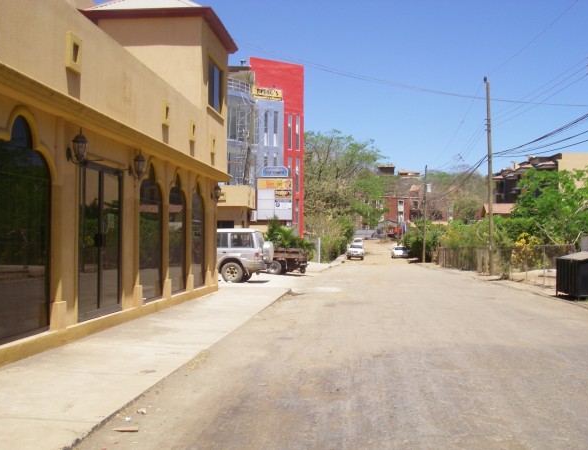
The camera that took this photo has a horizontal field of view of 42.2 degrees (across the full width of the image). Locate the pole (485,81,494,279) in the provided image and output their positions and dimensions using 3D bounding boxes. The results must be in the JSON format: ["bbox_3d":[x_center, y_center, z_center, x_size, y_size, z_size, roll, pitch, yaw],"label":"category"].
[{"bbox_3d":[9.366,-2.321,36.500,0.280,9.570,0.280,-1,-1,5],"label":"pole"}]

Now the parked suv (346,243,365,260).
[{"bbox_3d":[6.452,2.835,79.500,1.740,1.690,4.400,0,-1,5],"label":"parked suv"}]

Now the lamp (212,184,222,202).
[{"bbox_3d":[-2.147,-0.884,21.400,0.290,0.510,0.230,0,-1,5],"label":"lamp"}]

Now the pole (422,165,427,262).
[{"bbox_3d":[12.223,-1.024,71.000,0.260,9.100,0.260,1,-1,5],"label":"pole"}]

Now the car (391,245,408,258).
[{"bbox_3d":[12.683,3.281,91.000,1.660,1.440,4.200,0,-1,2],"label":"car"}]

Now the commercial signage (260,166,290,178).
[{"bbox_3d":[-1.171,-3.235,47.000,1.660,0.700,0.140,0,-1,5],"label":"commercial signage"}]

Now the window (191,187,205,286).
[{"bbox_3d":[-2.494,0.237,19.925,0.150,2.730,1.860,0,-1,5],"label":"window"}]

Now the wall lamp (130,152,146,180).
[{"bbox_3d":[-2.845,-1.082,14.010,0.280,0.520,0.210,0,-1,5],"label":"wall lamp"}]

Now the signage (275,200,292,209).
[{"bbox_3d":[-0.647,-1.263,47.000,1.080,0.500,0.080,0,-1,5],"label":"signage"}]

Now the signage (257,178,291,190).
[{"bbox_3d":[-1.133,-2.378,45.000,2.070,0.650,0.150,0,-1,4],"label":"signage"}]

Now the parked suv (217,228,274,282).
[{"bbox_3d":[-3.070,1.120,27.980,4.650,1.870,1.740,0,-1,8],"label":"parked suv"}]

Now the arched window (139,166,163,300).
[{"bbox_3d":[-2.862,0.151,15.340,0.150,2.730,1.600,0,-1,5],"label":"arched window"}]

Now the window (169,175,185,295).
[{"bbox_3d":[-2.694,0.179,17.715,0.150,2.750,1.880,0,-1,5],"label":"window"}]

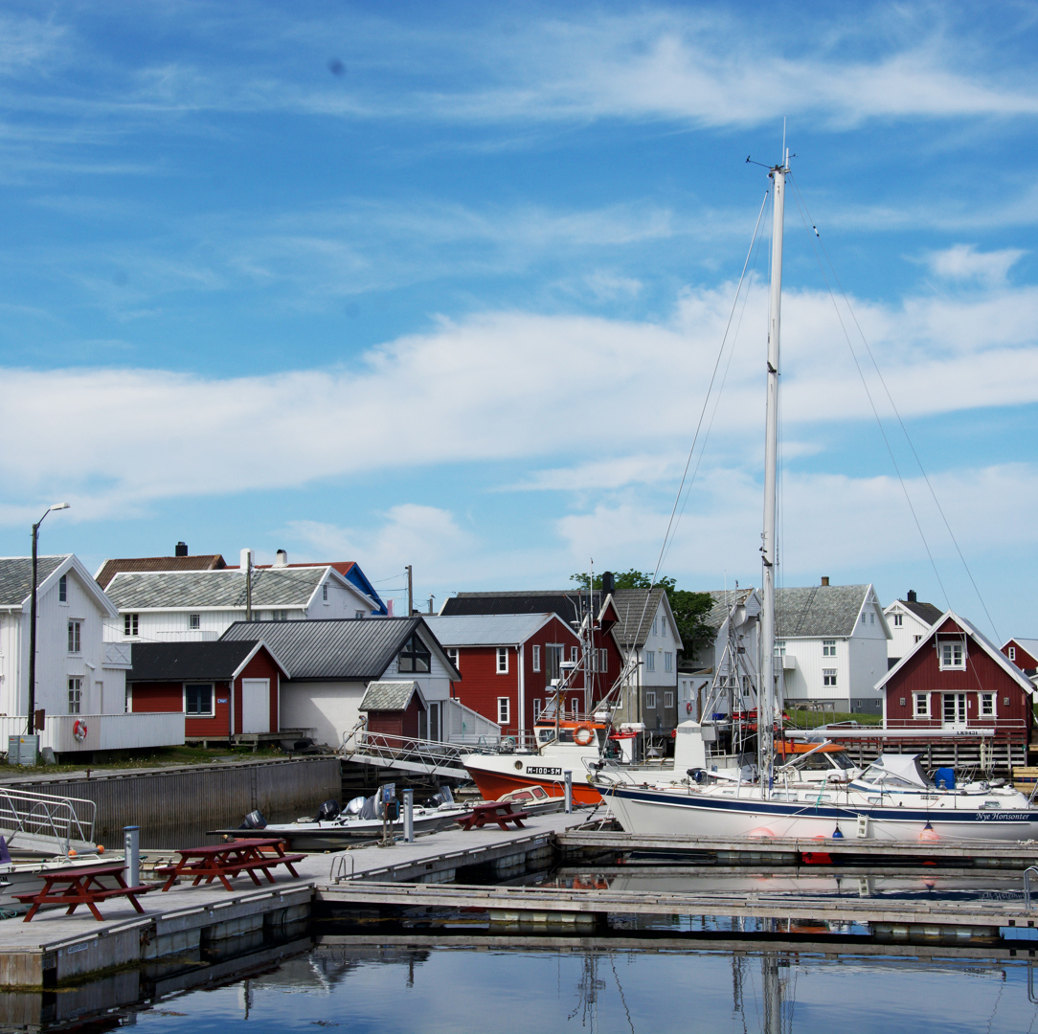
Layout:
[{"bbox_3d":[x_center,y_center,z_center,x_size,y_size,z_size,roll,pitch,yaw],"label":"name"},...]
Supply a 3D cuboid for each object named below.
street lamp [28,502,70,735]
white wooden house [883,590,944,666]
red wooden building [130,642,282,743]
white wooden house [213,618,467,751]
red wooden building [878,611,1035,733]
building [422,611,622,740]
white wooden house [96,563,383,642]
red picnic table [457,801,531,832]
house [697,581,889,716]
[{"bbox_3d":[-15.207,3.601,70.731,1.350,8.210,0.300,-2,-5,20],"label":"street lamp"},{"bbox_3d":[34.623,11.164,193.154,7.400,7.571,8.000,-3,-6,32],"label":"white wooden house"},{"bbox_3d":[-12.707,6.775,84.101,7.000,3.958,3.900,-3,-5,28],"label":"red wooden building"},{"bbox_3d":[-7.995,7.010,90.854,9.200,5.451,6.700,-3,-5,28],"label":"white wooden house"},{"bbox_3d":[22.169,7.935,110.369,7.500,6.234,9.500,-2,-5,14],"label":"red wooden building"},{"bbox_3d":[-2.036,7.808,104.568,8.500,6.169,6.300,-3,-6,30],"label":"building"},{"bbox_3d":[-15.053,7.103,118.173,13.000,8.240,8.100,-3,-5,24],"label":"white wooden house"},{"bbox_3d":[-0.640,7.516,55.265,1.500,0.730,1.800,-2,-5,16],"label":"red picnic table"},{"bbox_3d":[22.031,10.230,169.329,11.000,9.828,8.800,-3,-6,31],"label":"house"}]

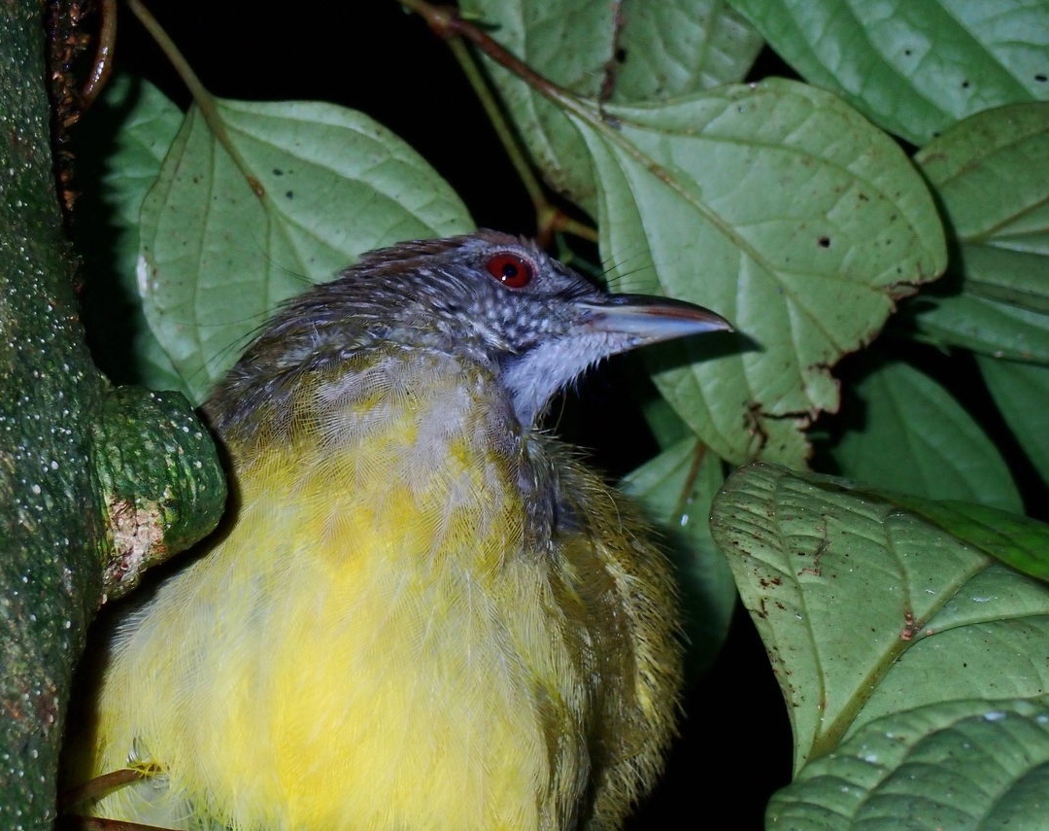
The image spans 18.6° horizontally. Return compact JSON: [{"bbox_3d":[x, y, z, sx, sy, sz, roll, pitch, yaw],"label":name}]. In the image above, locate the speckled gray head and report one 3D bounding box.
[{"bbox_3d":[-0.006,-0.010,0.387,0.063,0.026,0.028,2,-7,4],"label":"speckled gray head"}]

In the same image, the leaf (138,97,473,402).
[{"bbox_3d":[-0.029,-0.019,0.425,0.045,0.054,0.012,-27,0,3],"label":"leaf"}]

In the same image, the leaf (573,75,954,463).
[{"bbox_3d":[0.030,-0.019,0.422,0.046,0.057,0.013,-37,0,4],"label":"leaf"}]

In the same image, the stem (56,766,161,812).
[{"bbox_3d":[-0.050,0.044,0.383,0.013,0.002,0.002,-22,0,0],"label":"stem"}]

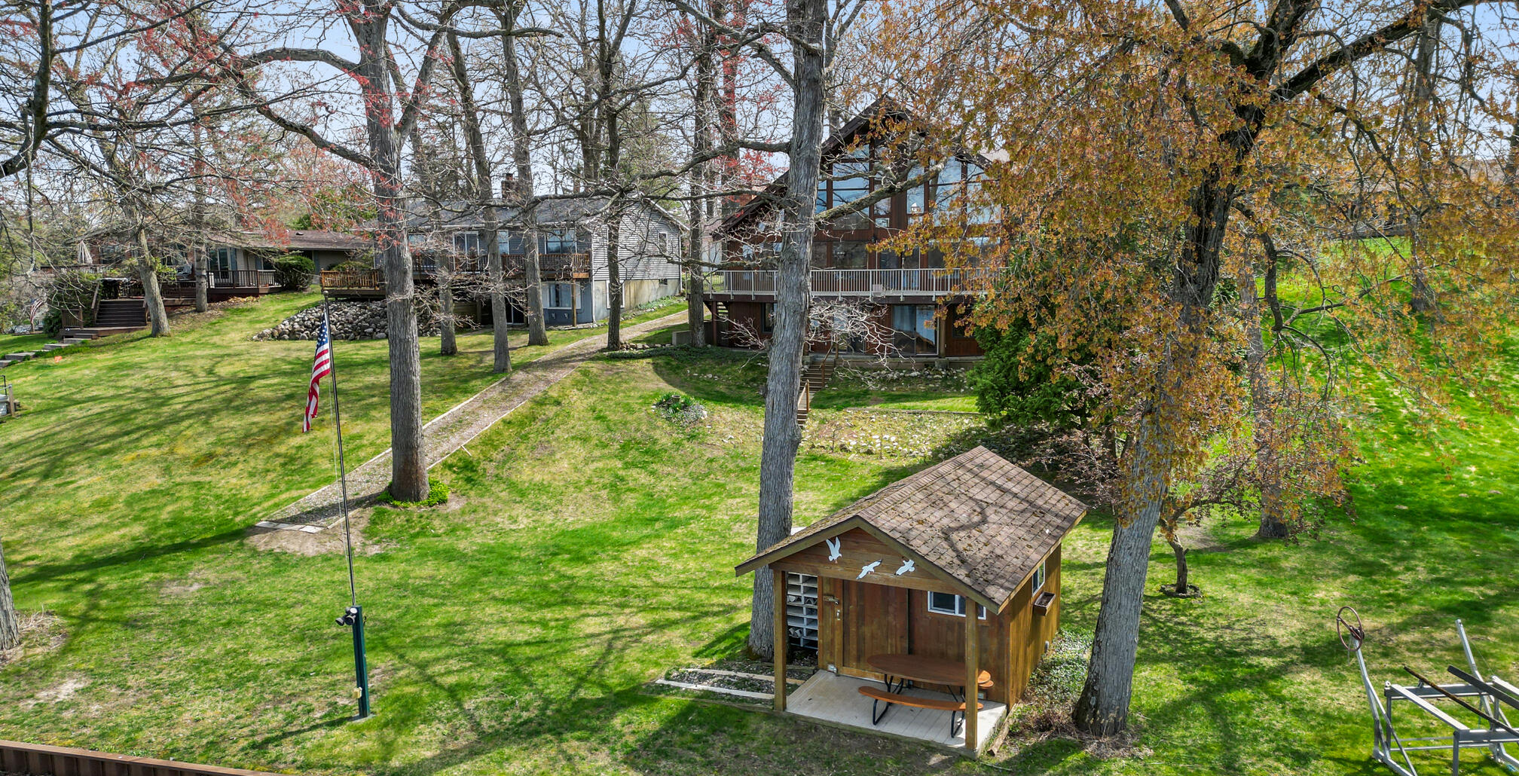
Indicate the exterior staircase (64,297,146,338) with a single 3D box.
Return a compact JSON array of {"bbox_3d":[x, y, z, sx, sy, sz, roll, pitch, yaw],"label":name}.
[{"bbox_3d":[-31.945,-3.424,51.500,3.400,1.900,3.000,-5,8,-35],"label":"exterior staircase"}]

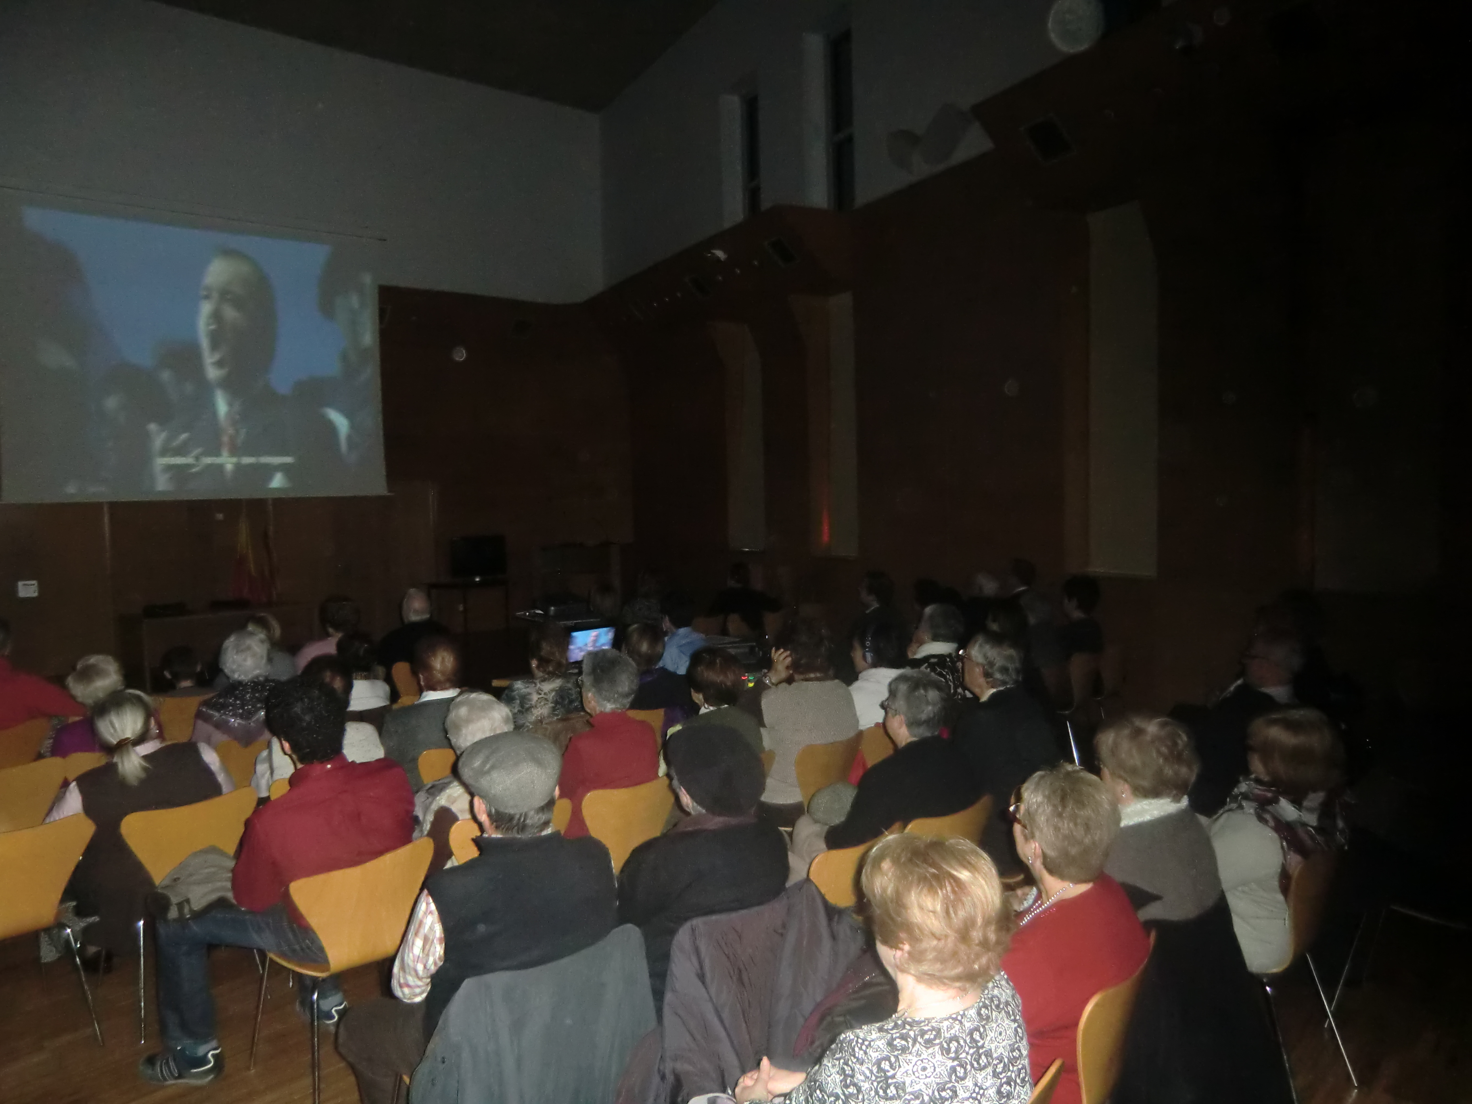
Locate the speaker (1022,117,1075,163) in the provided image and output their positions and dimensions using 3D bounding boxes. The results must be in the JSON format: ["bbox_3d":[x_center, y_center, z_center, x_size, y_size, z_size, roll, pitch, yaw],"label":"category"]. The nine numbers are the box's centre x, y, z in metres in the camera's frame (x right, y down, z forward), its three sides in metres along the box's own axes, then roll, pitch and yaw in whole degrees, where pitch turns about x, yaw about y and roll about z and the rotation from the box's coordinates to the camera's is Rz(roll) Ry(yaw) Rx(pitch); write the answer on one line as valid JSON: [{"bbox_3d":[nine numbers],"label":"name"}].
[{"bbox_3d":[2.311,-3.053,7.508,0.320,0.080,0.310,43,-18,-23],"label":"speaker"}]

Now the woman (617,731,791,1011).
[{"bbox_3d":[-0.217,1.060,2.933,0.540,1.230,0.820,-4,4,-39],"label":"woman"}]

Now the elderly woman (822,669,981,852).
[{"bbox_3d":[0.415,0.984,3.533,0.550,1.206,0.743,-4,4,-42],"label":"elderly woman"}]

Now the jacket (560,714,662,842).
[{"bbox_3d":[-0.456,0.856,3.710,0.425,0.579,0.290,-3,4,-35],"label":"jacket"}]

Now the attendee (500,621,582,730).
[{"bbox_3d":[-1.052,0.950,5.190,0.500,1.240,0.800,-4,4,-38],"label":"attendee"}]

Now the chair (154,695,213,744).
[{"bbox_3d":[-3.304,1.185,6.027,0.480,0.790,0.520,-4,4,-42],"label":"chair"}]

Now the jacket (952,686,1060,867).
[{"bbox_3d":[0.968,0.826,3.806,0.420,0.660,0.490,2,4,45],"label":"jacket"}]

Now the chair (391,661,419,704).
[{"bbox_3d":[-2.099,1.074,6.713,0.473,0.762,0.511,-3,4,-35],"label":"chair"}]

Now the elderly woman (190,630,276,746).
[{"bbox_3d":[-2.402,0.986,4.962,0.520,1.260,0.800,-4,4,-36],"label":"elderly woman"}]

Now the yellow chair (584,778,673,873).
[{"bbox_3d":[-0.513,1.231,3.948,0.480,0.790,0.520,-4,4,-40],"label":"yellow chair"}]

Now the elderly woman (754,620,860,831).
[{"bbox_3d":[0.154,0.911,4.507,0.502,1.245,0.743,-4,4,-38],"label":"elderly woman"}]

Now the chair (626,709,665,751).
[{"bbox_3d":[-0.551,1.152,5.386,0.480,0.790,0.520,-4,4,-40],"label":"chair"}]

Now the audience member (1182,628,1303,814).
[{"bbox_3d":[1.971,0.922,4.253,0.800,1.250,0.520,2,4,44],"label":"audience member"}]

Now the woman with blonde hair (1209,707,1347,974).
[{"bbox_3d":[1.374,1.007,3.133,0.521,1.148,0.743,-4,4,-43],"label":"woman with blonde hair"}]

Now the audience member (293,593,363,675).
[{"bbox_3d":[-2.445,0.894,6.184,0.480,1.310,0.780,-4,4,-36],"label":"audience member"}]

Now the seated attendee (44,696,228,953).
[{"bbox_3d":[-2.129,1.039,3.703,0.579,1.168,0.743,-4,4,-37],"label":"seated attendee"}]

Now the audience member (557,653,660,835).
[{"bbox_3d":[-0.563,0.968,3.909,0.482,1.226,0.743,-3,4,-35],"label":"audience member"}]

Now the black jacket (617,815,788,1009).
[{"bbox_3d":[-0.066,0.933,2.532,0.454,0.598,0.328,-4,4,-37],"label":"black jacket"}]

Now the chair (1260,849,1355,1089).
[{"bbox_3d":[1.514,1.208,3.036,0.473,0.762,0.511,-4,4,-43],"label":"chair"}]

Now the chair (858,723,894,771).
[{"bbox_3d":[0.607,1.151,4.878,0.480,0.790,0.520,-4,4,-41],"label":"chair"}]

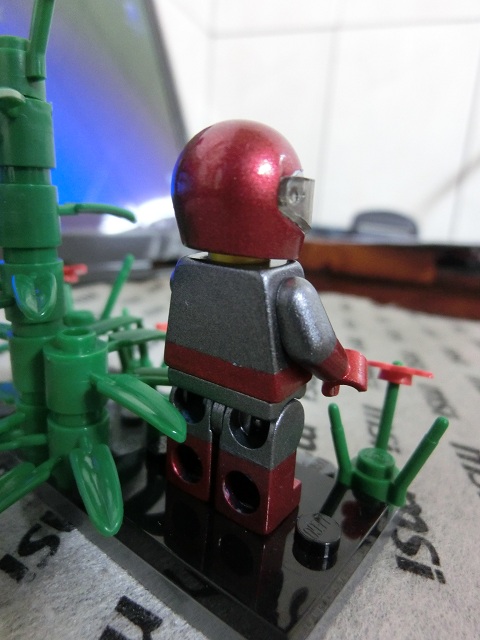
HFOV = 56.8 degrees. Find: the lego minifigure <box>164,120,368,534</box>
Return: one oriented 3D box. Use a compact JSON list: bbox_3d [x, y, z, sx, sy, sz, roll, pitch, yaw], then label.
[{"bbox_3d":[0.001,0.001,0.052,0.024,0.043,0.018,13,18,35],"label":"lego minifigure"}]

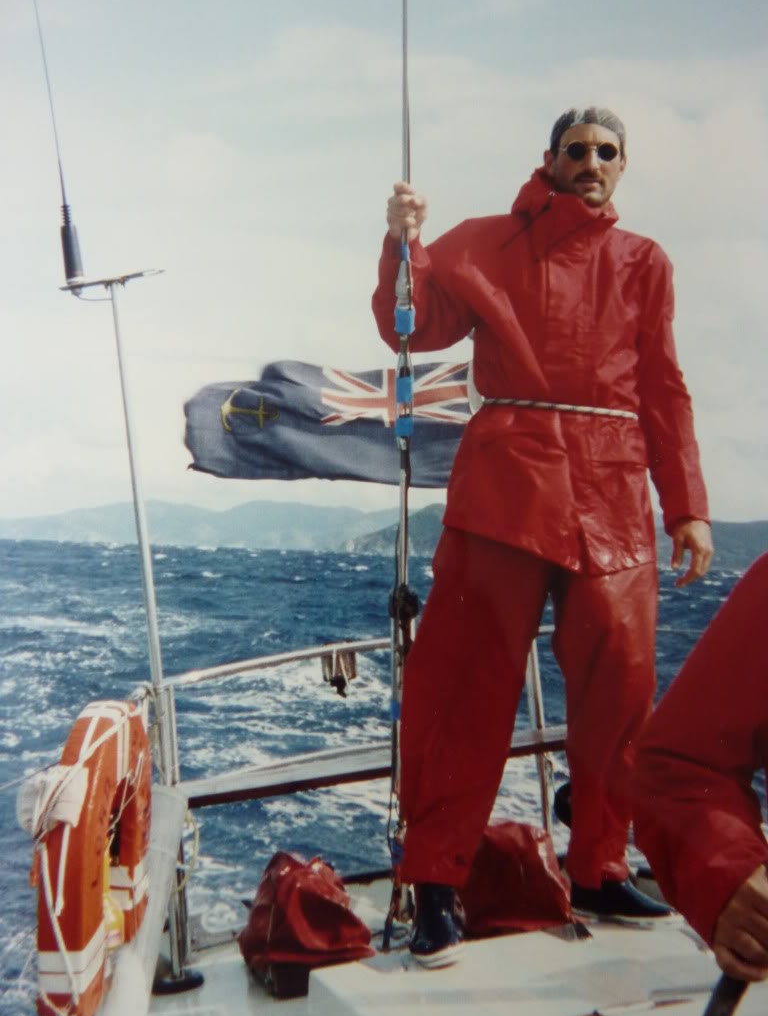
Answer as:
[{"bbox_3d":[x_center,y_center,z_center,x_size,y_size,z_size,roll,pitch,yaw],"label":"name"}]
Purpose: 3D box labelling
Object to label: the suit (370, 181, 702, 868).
[{"bbox_3d":[0.340,0.015,1.585,0.690,1.520,0.430,2,-3,7],"label":"suit"}]

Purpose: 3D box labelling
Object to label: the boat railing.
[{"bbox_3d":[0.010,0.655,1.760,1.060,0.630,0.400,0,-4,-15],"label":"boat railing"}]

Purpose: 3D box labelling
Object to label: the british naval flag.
[{"bbox_3d":[-0.158,-0.250,2.170,0.880,0.400,0.200,2,-3,-5],"label":"british naval flag"}]

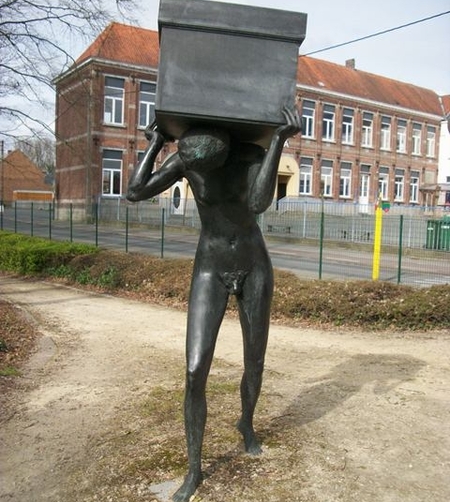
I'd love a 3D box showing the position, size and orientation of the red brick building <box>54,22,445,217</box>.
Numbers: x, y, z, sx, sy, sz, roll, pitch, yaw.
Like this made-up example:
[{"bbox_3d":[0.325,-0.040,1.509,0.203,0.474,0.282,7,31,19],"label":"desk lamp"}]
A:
[{"bbox_3d":[5.160,-8.974,44.688,36.160,13.216,5.920,-1,5,-37],"label":"red brick building"}]

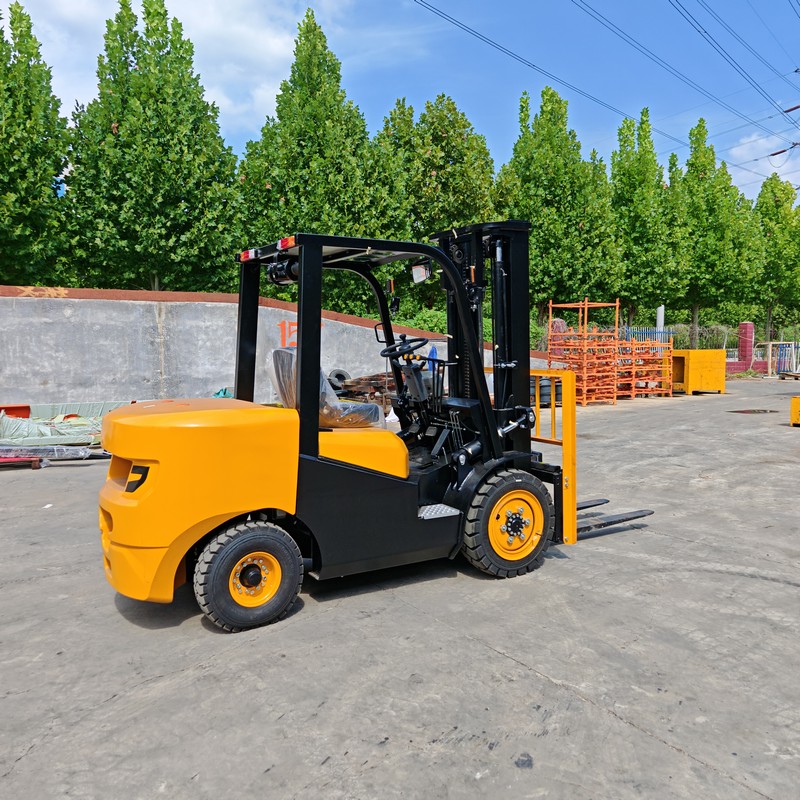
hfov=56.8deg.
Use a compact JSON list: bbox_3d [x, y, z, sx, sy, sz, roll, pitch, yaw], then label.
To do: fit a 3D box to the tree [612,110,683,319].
[{"bbox_3d":[7.986,-5.042,24.142,2.900,8.672,2.900,2,6,18],"label":"tree"}]

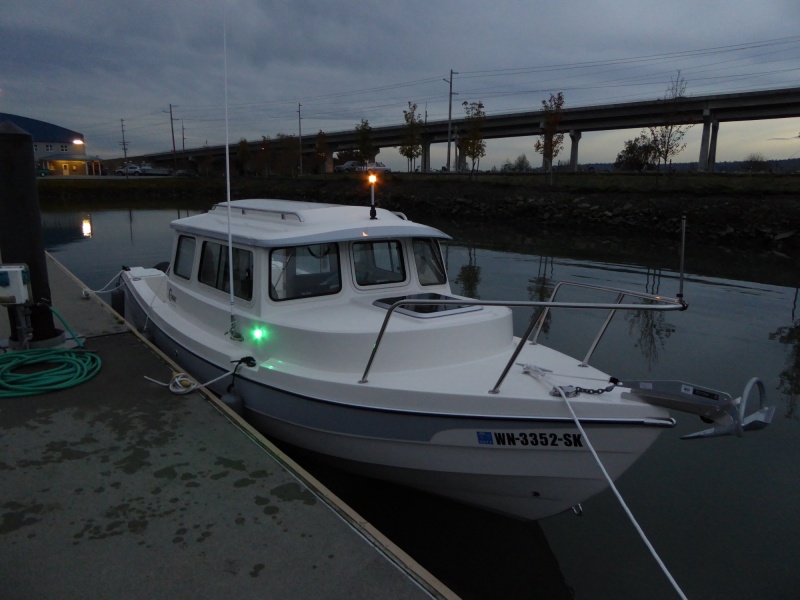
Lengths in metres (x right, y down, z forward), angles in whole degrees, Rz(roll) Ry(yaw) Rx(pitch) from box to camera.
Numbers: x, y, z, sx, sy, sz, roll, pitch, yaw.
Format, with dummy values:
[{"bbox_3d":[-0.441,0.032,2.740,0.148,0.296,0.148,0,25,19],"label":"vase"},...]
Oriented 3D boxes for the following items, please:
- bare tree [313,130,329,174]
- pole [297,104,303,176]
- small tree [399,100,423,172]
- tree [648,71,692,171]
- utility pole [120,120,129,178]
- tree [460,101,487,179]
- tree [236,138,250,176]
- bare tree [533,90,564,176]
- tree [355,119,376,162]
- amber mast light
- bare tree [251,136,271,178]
[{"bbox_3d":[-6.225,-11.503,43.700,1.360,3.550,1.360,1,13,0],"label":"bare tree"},{"bbox_3d":[-16.957,-27.212,94.357,1.000,12.110,0.500,-2,13,-10],"label":"pole"},{"bbox_3d":[0.604,-9.622,33.649,1.520,4.480,1.520,1,13,0],"label":"small tree"},{"bbox_3d":[10.056,-6.348,20.595,1.720,4.070,1.720,1,13,0],"label":"tree"},{"bbox_3d":[-48.439,-26.608,97.647,1.500,10.200,0.400,-5,14,-25],"label":"utility pole"},{"bbox_3d":[3.796,-8.380,29.263,1.410,4.070,1.410,1,13,0],"label":"tree"},{"bbox_3d":[-16.338,-15.016,58.255,1.620,3.740,1.620,1,13,0],"label":"tree"},{"bbox_3d":[6.694,-7.248,24.852,1.460,3.870,1.460,1,13,0],"label":"bare tree"},{"bbox_3d":[-2.366,-10.407,38.139,1.570,3.960,1.570,1,13,0],"label":"tree"},{"bbox_3d":[-0.214,-0.813,4.400,0.060,0.365,0.060,-8,15,-34],"label":"amber mast light"},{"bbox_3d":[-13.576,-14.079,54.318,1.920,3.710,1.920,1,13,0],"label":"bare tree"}]

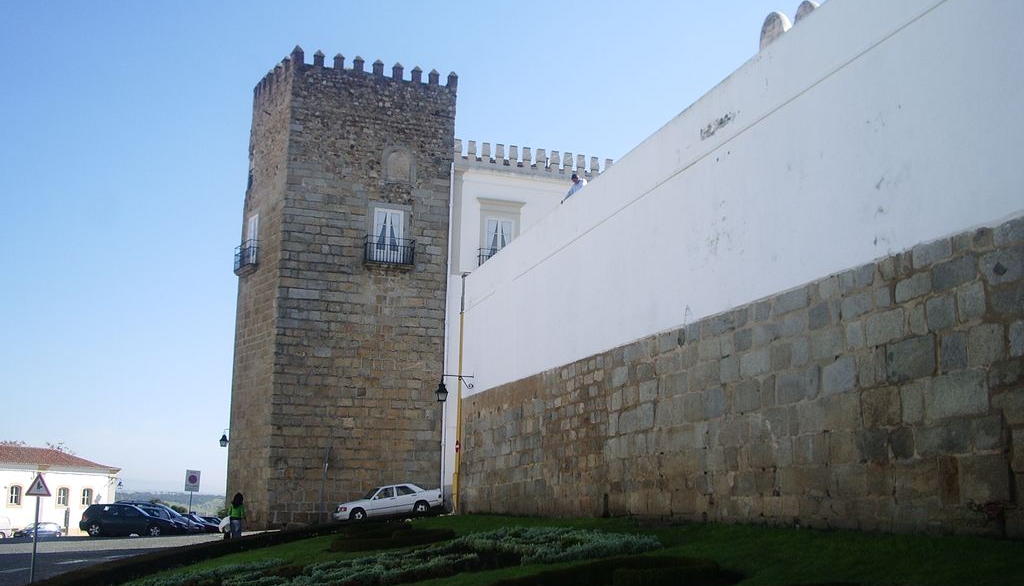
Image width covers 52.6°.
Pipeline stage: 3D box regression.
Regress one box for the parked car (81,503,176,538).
[{"bbox_3d":[-17.339,10.313,46.908,4.050,1.450,1.710,5,-11,-19],"label":"parked car"}]

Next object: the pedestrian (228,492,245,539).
[{"bbox_3d":[-8.414,6.953,31.648,0.500,1.650,0.350,6,-12,-26],"label":"pedestrian"}]

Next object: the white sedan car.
[{"bbox_3d":[-5.206,8.756,43.339,4.480,1.400,1.700,-3,-9,-22],"label":"white sedan car"}]

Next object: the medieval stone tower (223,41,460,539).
[{"bbox_3d":[-8.162,0.333,49.945,8.400,21.900,7.600,5,-11,-21],"label":"medieval stone tower"}]

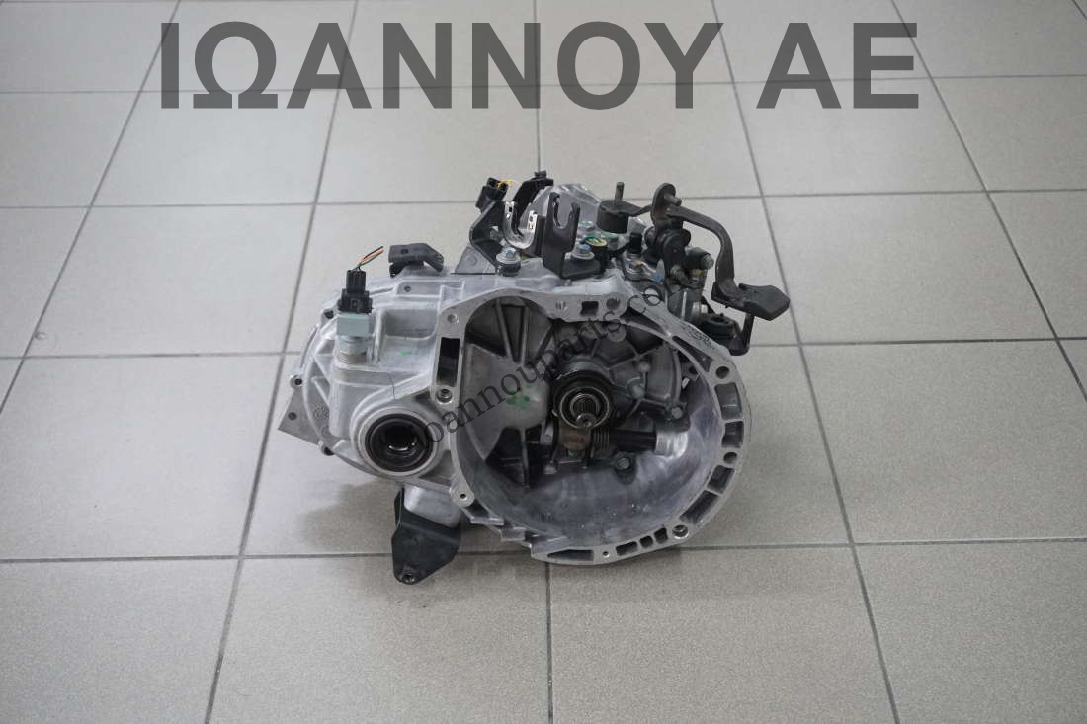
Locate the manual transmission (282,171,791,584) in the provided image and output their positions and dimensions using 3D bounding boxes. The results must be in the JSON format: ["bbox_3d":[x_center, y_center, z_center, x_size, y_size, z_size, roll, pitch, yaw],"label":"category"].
[{"bbox_3d":[-0.008,-0.033,1.303,0.545,0.365,0.385,-1,43,0],"label":"manual transmission"}]

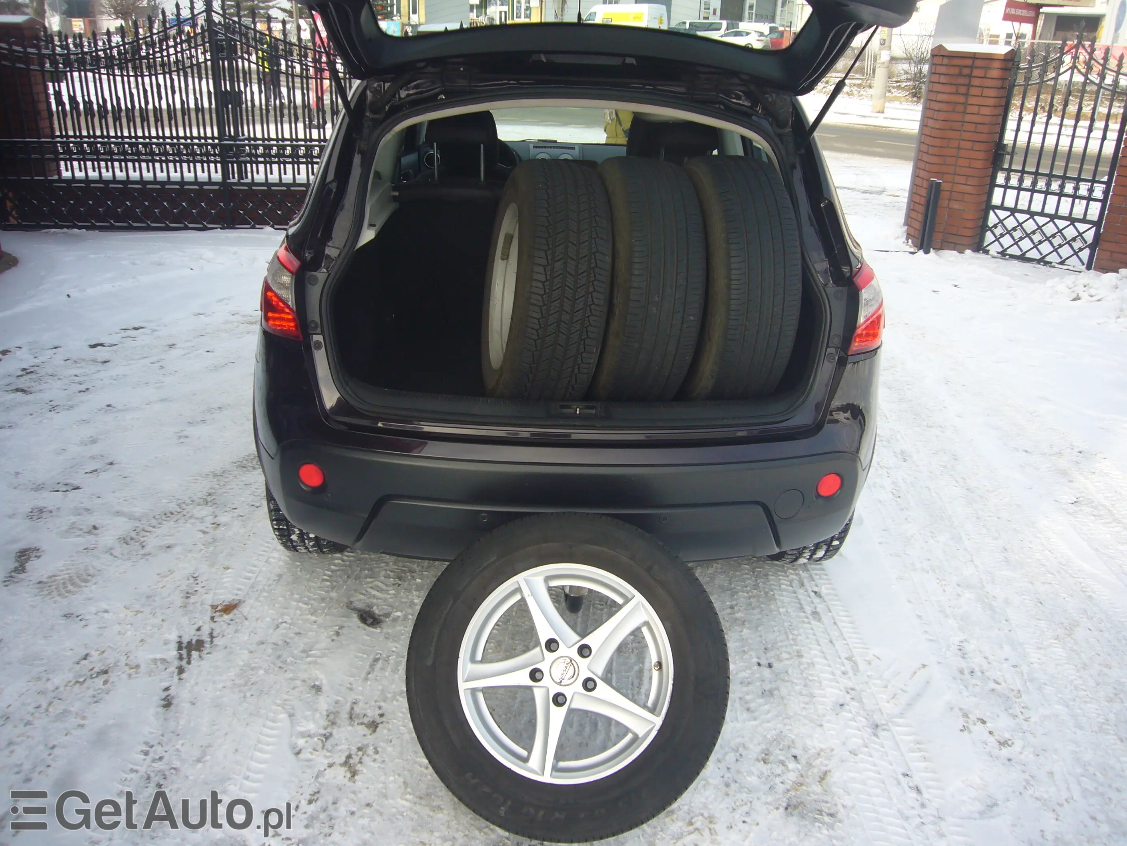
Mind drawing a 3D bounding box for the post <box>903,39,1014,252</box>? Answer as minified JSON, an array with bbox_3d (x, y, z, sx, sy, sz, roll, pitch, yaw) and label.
[{"bbox_3d":[3.619,-2.489,8.300,0.620,1.740,0.500,16,26,32],"label":"post"}]

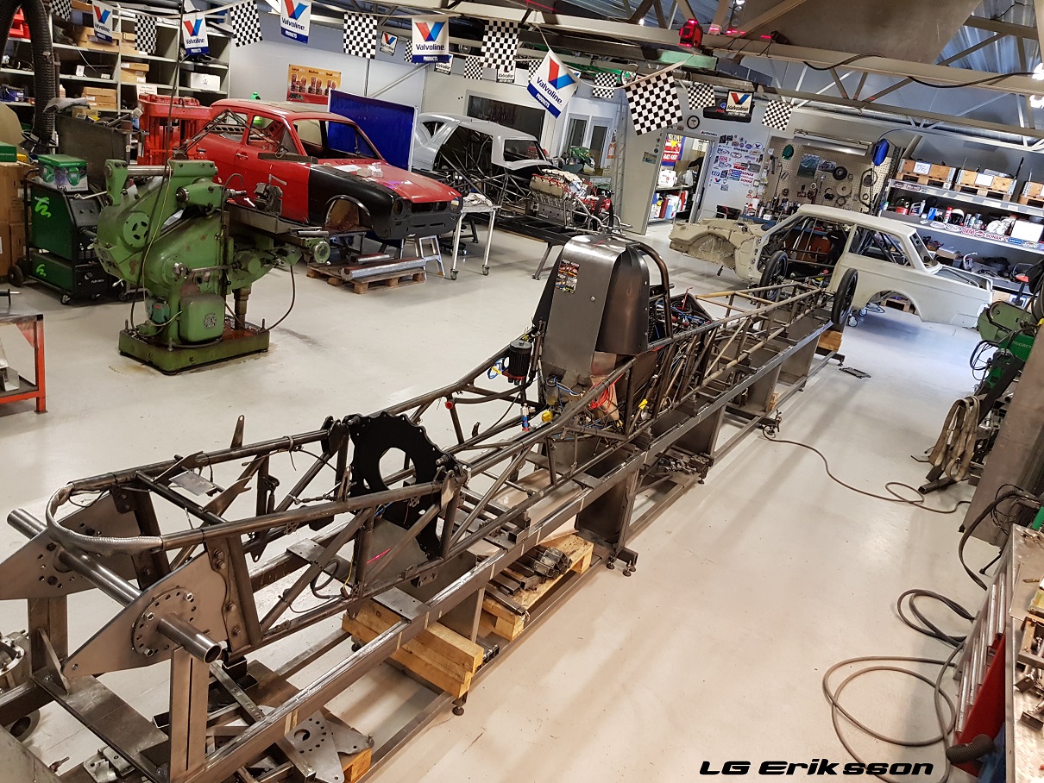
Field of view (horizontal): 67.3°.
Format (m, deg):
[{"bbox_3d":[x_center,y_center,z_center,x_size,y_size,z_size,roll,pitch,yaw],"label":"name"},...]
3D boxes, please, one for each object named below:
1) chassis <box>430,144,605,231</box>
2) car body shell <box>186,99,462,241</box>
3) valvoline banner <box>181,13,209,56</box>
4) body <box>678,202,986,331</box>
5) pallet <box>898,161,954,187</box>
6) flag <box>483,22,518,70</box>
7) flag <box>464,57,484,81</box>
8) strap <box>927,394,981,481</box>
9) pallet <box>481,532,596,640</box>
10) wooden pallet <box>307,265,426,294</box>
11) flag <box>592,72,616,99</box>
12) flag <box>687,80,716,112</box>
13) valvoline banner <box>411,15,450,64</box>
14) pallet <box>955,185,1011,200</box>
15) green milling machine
[{"bbox_3d":[-0.177,-3.162,11.523,3.724,0.970,1.200,23,23,31],"label":"chassis"},{"bbox_3d":[-2.717,-2.900,9.978,3.900,1.150,1.570,20,23,24],"label":"car body shell"},{"bbox_3d":[-2.864,-3.139,6.892,0.320,0.325,0.020,7,16,31],"label":"valvoline banner"},{"bbox_3d":[4.711,-2.145,12.073,4.564,1.245,1.700,20,22,25],"label":"body"},{"bbox_3d":[6.754,-3.575,12.976,0.800,0.345,1.200,21,23,27],"label":"pallet"},{"bbox_3d":[-0.210,-3.303,7.470,0.050,0.408,0.492,-9,27,-43],"label":"flag"},{"bbox_3d":[-0.668,-4.521,10.958,0.300,0.285,0.020,17,21,28],"label":"flag"},{"bbox_3d":[3.497,0.379,6.322,0.250,0.680,0.300,21,23,27],"label":"strap"},{"bbox_3d":[-0.081,0.831,3.833,0.600,0.144,0.800,20,22,25],"label":"pallet"},{"bbox_3d":[-1.830,-1.402,9.339,0.800,0.144,1.200,20,22,24],"label":"wooden pallet"},{"bbox_3d":[1.061,-3.907,10.017,0.300,0.285,0.020,20,23,27],"label":"flag"},{"bbox_3d":[2.160,-3.540,9.413,0.300,0.280,0.020,-2,12,33],"label":"flag"},{"bbox_3d":[-0.913,-3.518,7.827,0.493,0.422,0.030,15,19,35],"label":"valvoline banner"},{"bbox_3d":[7.488,-3.235,12.761,0.800,0.144,1.200,20,22,24],"label":"pallet"},{"bbox_3d":[-2.395,-0.961,5.971,1.420,1.510,1.700,21,23,27],"label":"green milling machine"}]

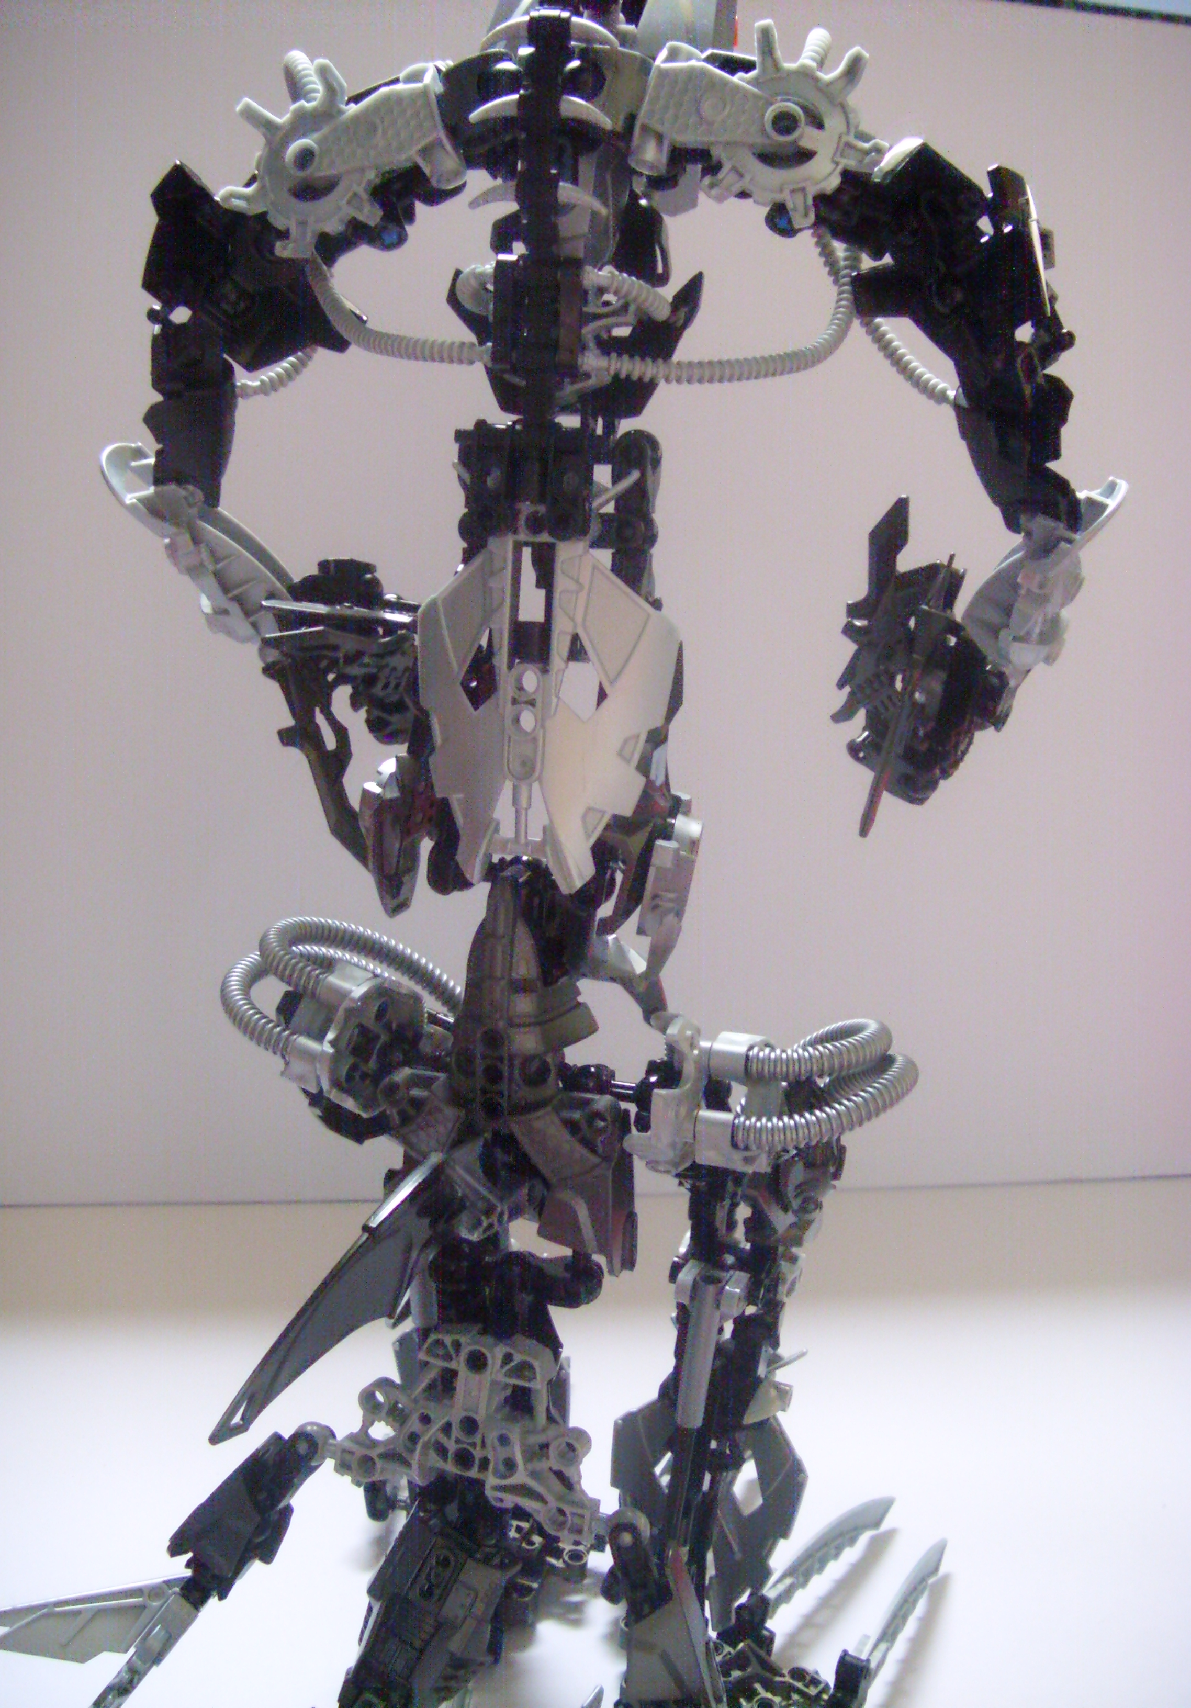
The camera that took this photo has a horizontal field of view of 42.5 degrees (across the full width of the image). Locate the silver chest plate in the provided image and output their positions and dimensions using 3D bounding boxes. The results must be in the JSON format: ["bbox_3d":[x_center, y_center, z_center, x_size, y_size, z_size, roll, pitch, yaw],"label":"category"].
[{"bbox_3d":[-0.009,-0.030,0.324,0.056,0.075,0.023,3,6,10],"label":"silver chest plate"}]

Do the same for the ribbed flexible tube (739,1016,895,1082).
[{"bbox_3d":[0.052,0.048,0.367,0.039,0.016,0.055,3,6,10],"label":"ribbed flexible tube"}]

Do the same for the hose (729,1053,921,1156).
[{"bbox_3d":[0.053,0.061,0.368,0.046,0.021,0.058,3,6,10],"label":"hose"}]

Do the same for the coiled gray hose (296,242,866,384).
[{"bbox_3d":[-0.004,-0.116,0.330,0.119,0.027,0.028,3,6,10],"label":"coiled gray hose"}]

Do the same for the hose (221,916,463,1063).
[{"bbox_3d":[-0.059,0.029,0.372,0.053,0.029,0.062,3,6,10],"label":"hose"}]

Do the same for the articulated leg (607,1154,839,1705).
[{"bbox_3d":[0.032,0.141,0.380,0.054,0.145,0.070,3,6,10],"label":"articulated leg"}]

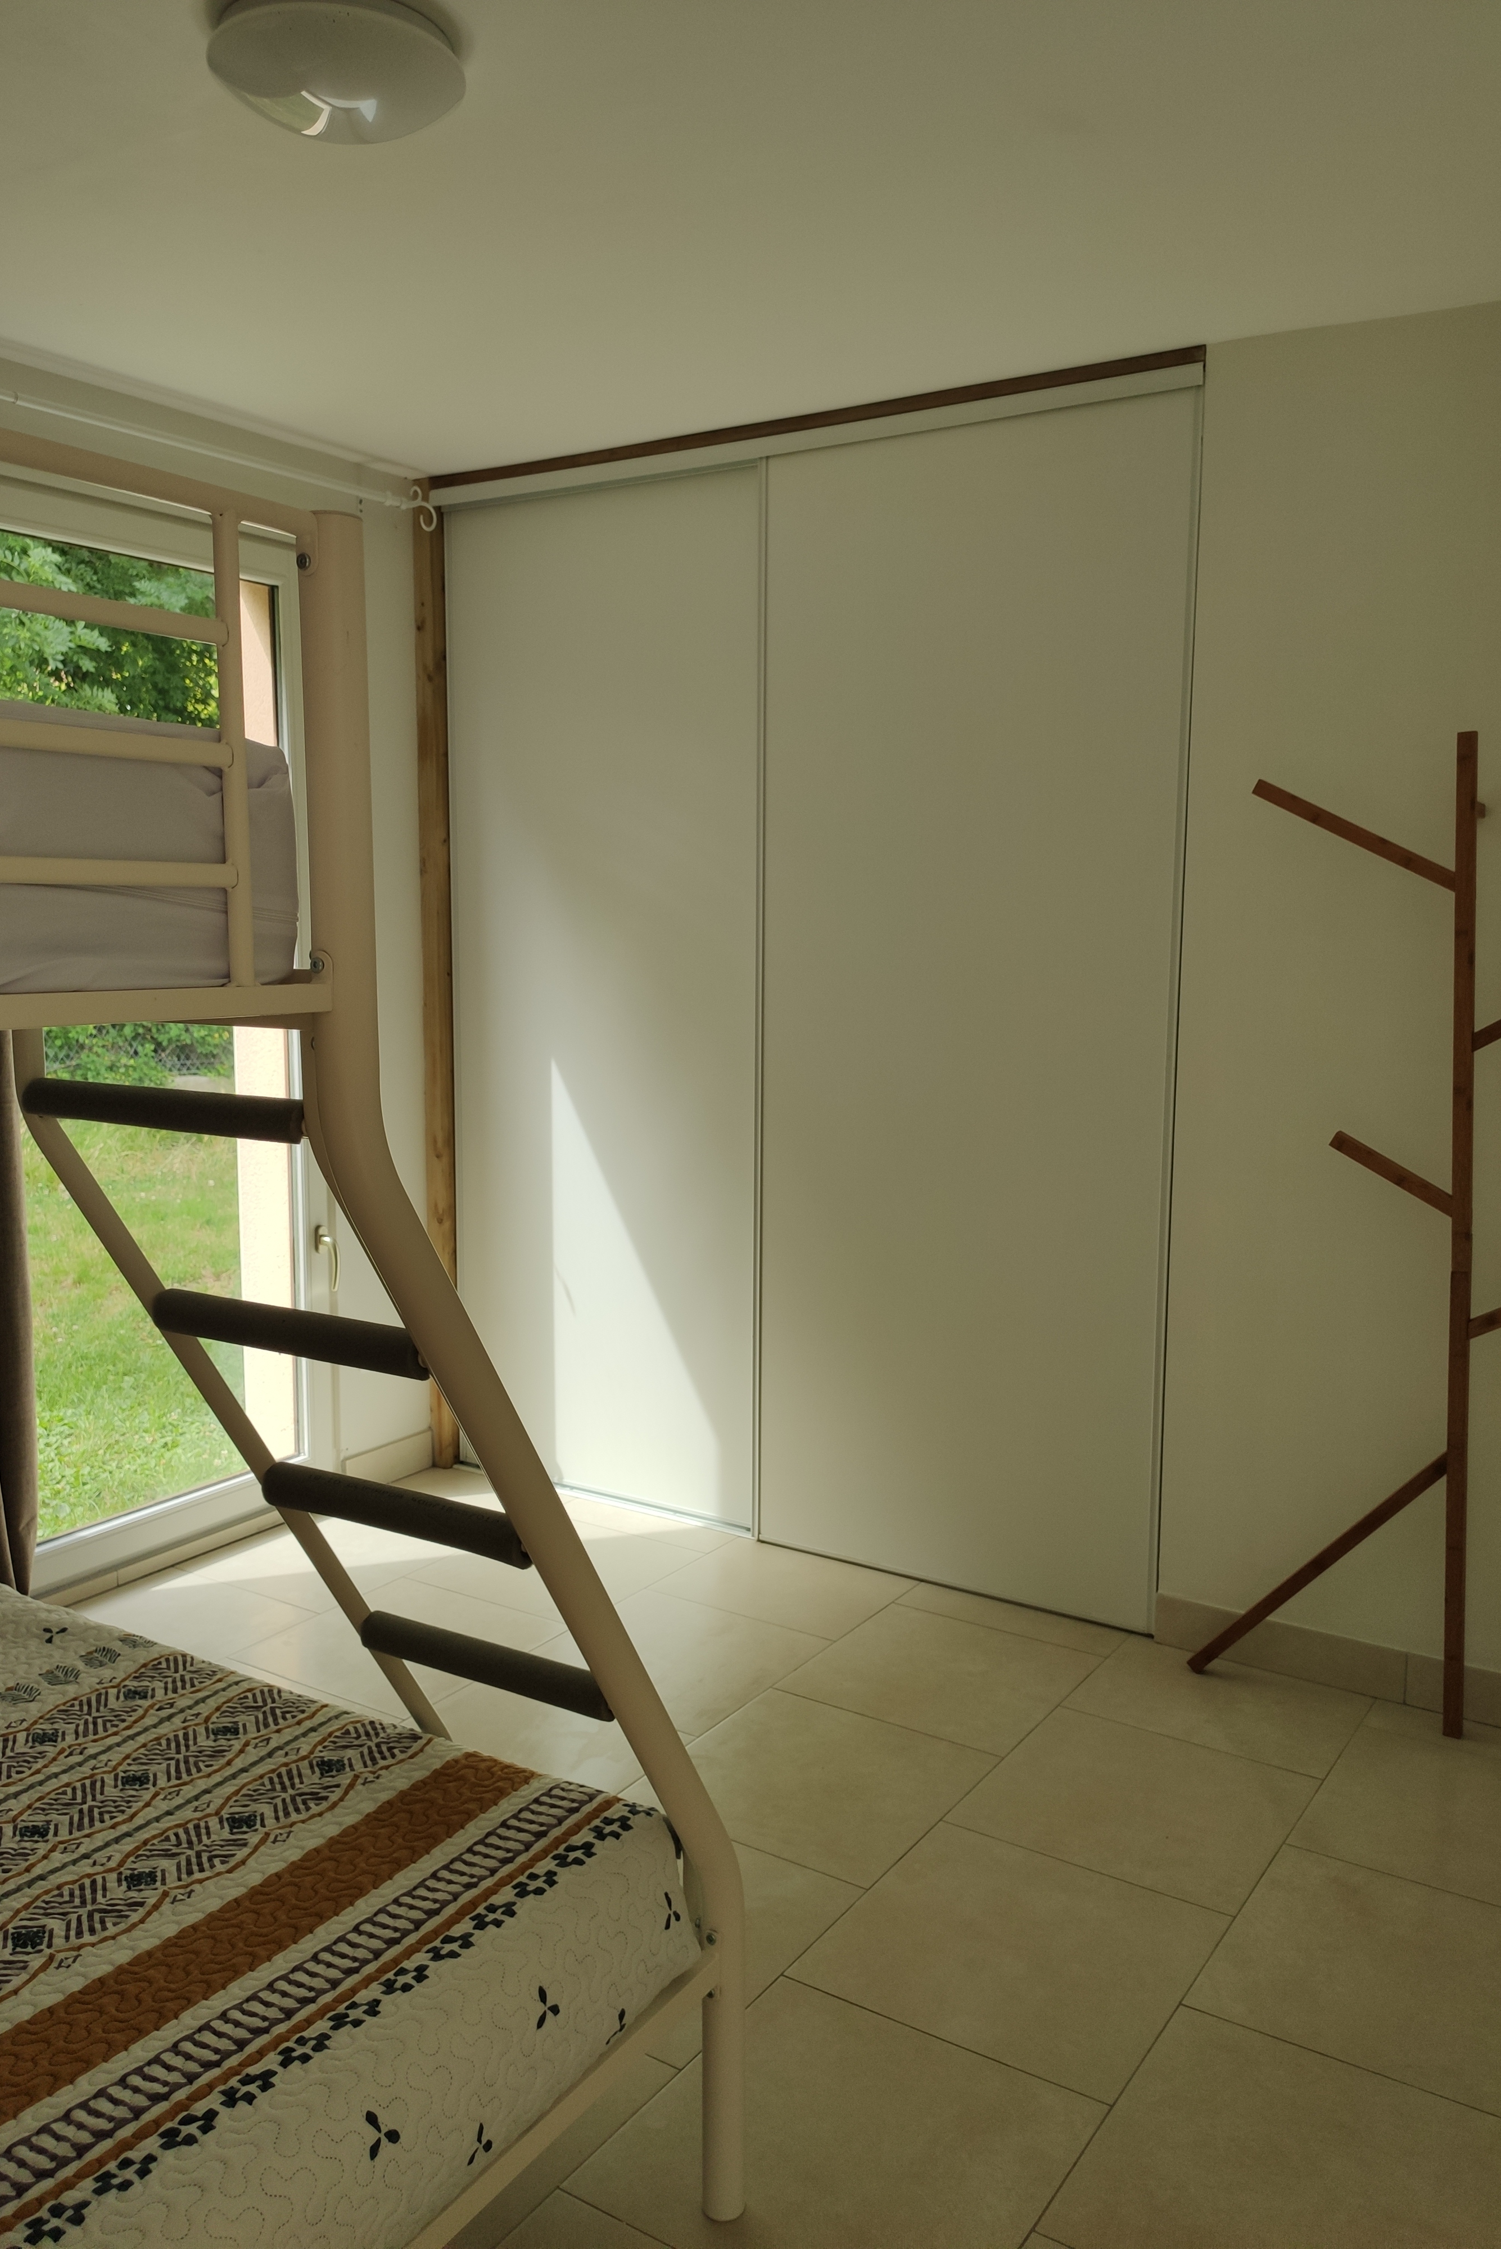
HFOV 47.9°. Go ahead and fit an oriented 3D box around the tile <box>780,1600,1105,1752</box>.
[{"bbox_3d":[0.356,1.016,3.115,0.460,0.010,0.457,5,9,33],"label":"tile"}]

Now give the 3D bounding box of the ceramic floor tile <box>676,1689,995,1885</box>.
[{"bbox_3d":[0.103,1.062,2.738,0.460,0.010,0.457,5,9,33],"label":"ceramic floor tile"}]

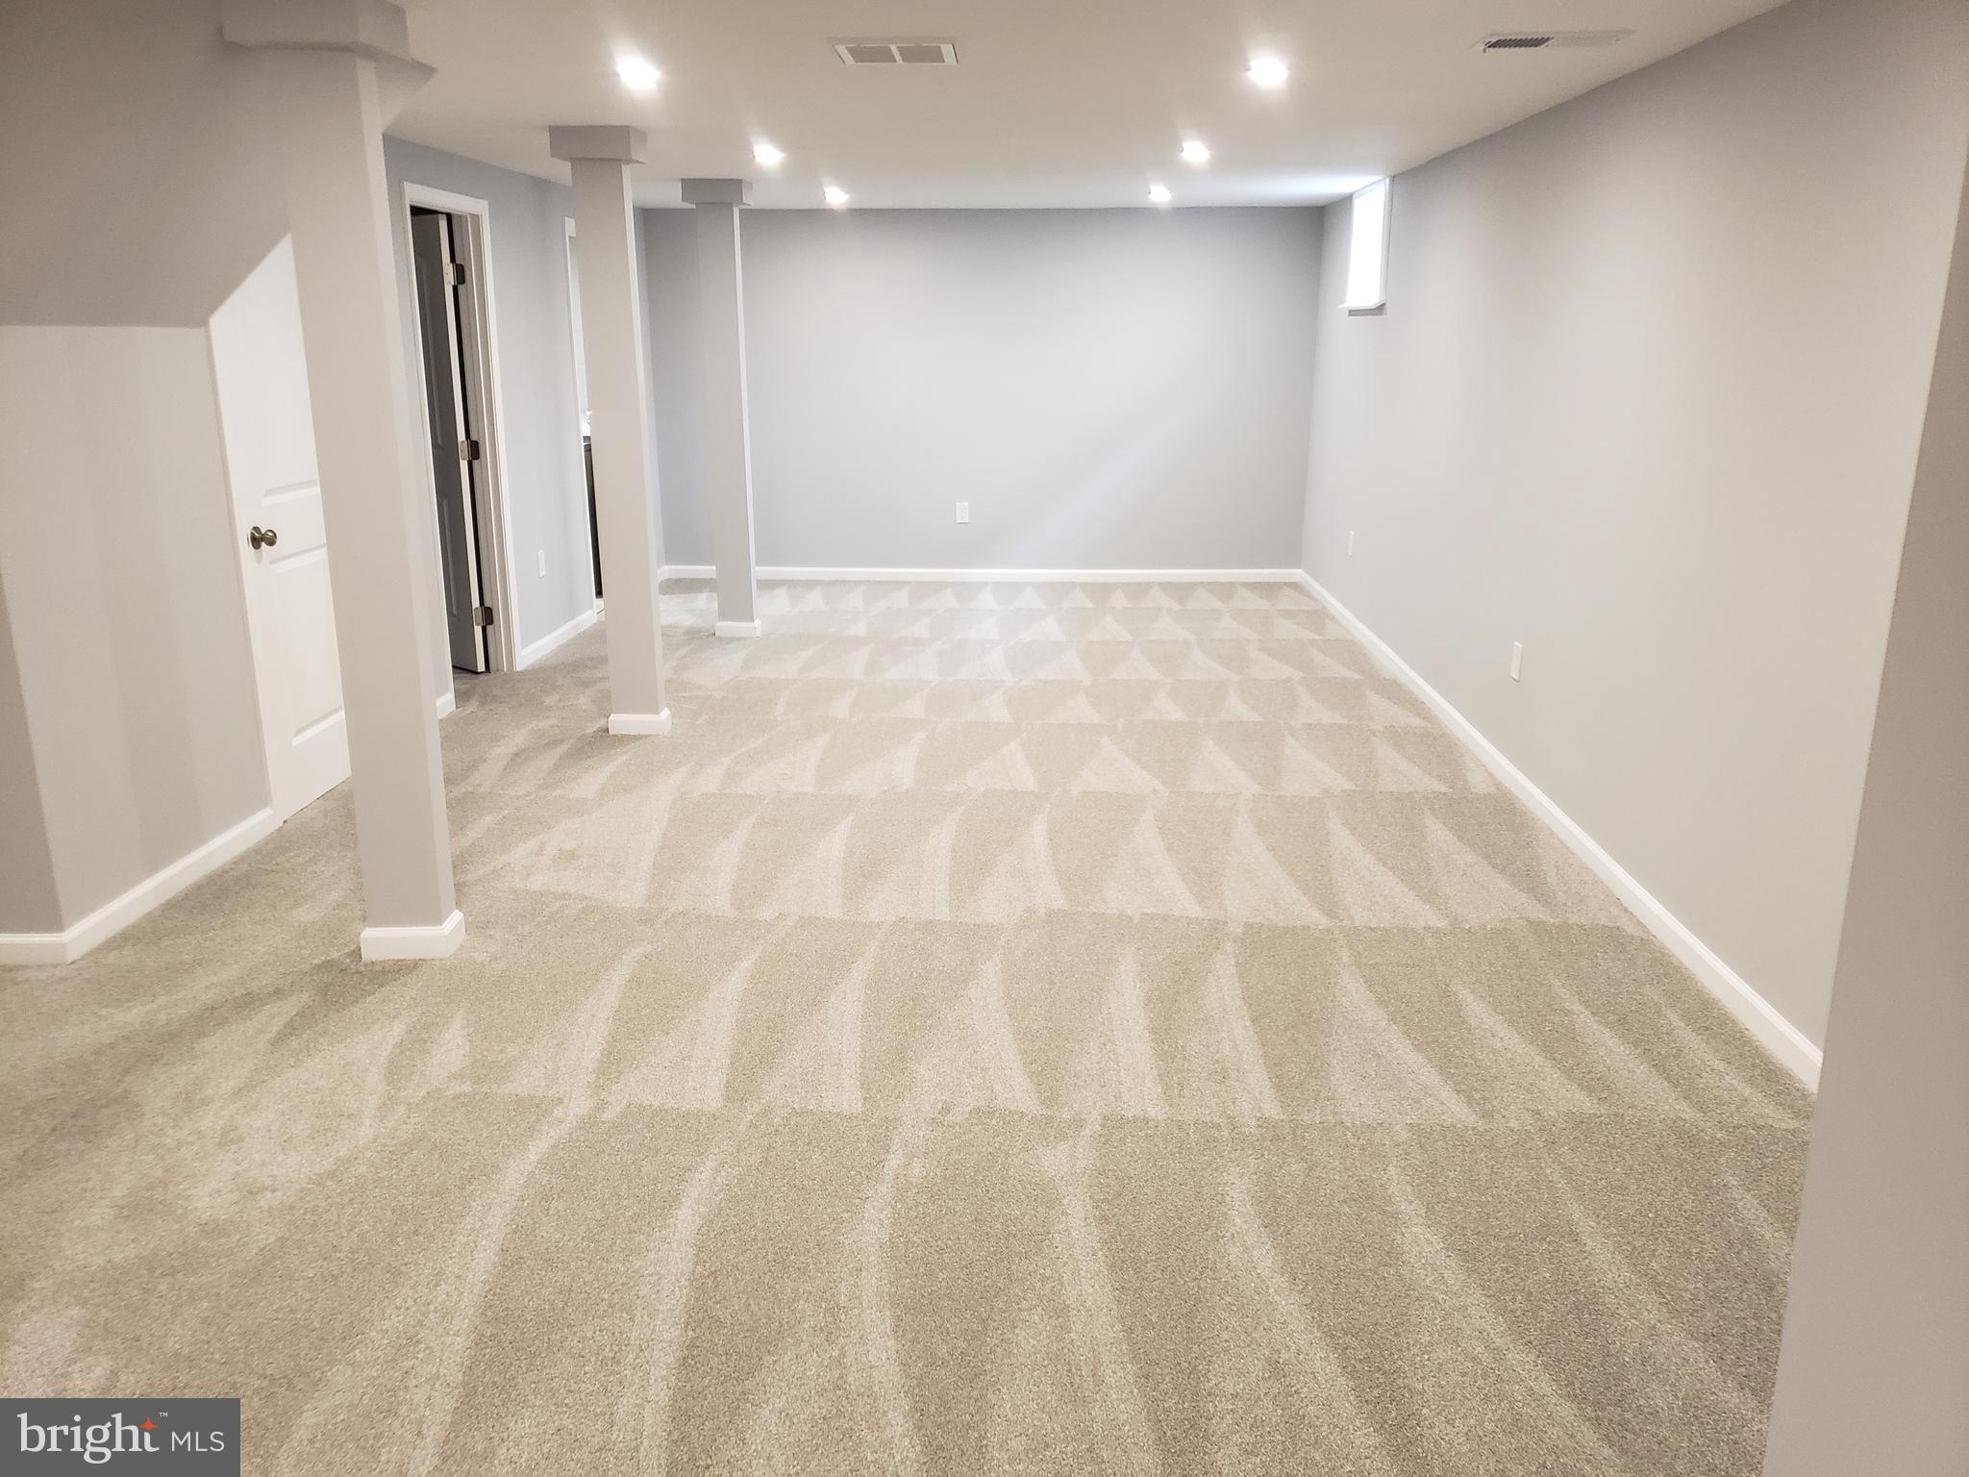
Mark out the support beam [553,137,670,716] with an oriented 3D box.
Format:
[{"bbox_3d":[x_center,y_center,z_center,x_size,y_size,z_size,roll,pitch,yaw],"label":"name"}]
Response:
[{"bbox_3d":[-1.436,-1.129,5.694,0.300,2.272,0.200,1,15,2],"label":"support beam"}]

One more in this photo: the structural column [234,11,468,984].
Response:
[{"bbox_3d":[-1.501,-0.545,3.584,0.300,2.272,0.200,1,15,2],"label":"structural column"}]

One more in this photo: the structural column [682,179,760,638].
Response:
[{"bbox_3d":[-1.336,-1.655,7.591,0.300,2.272,0.200,1,15,2],"label":"structural column"}]

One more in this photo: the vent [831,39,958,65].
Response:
[{"bbox_3d":[-0.236,-1.802,3.896,0.315,0.020,0.300,1,15,2],"label":"vent"}]

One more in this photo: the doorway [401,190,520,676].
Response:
[{"bbox_3d":[-2.273,-1.248,6.412,0.130,2.115,0.850,1,15,2],"label":"doorway"}]

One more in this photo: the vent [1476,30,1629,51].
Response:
[{"bbox_3d":[1.433,-1.753,3.729,0.360,0.020,0.210,1,15,2],"label":"vent"}]

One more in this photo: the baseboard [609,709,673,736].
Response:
[{"bbox_3d":[-1.387,-0.077,5.976,0.220,0.093,0.130,1,15,2],"label":"baseboard"}]

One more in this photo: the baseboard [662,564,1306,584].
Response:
[{"bbox_3d":[-0.021,-1.054,9.512,4.106,0.093,0.018,1,15,2],"label":"baseboard"}]

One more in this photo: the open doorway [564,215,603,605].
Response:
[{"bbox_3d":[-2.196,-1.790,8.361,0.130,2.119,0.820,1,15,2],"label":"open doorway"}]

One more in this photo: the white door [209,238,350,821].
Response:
[{"bbox_3d":[-2.301,-0.815,4.951,0.045,2.030,0.750,1,15,2],"label":"white door"}]

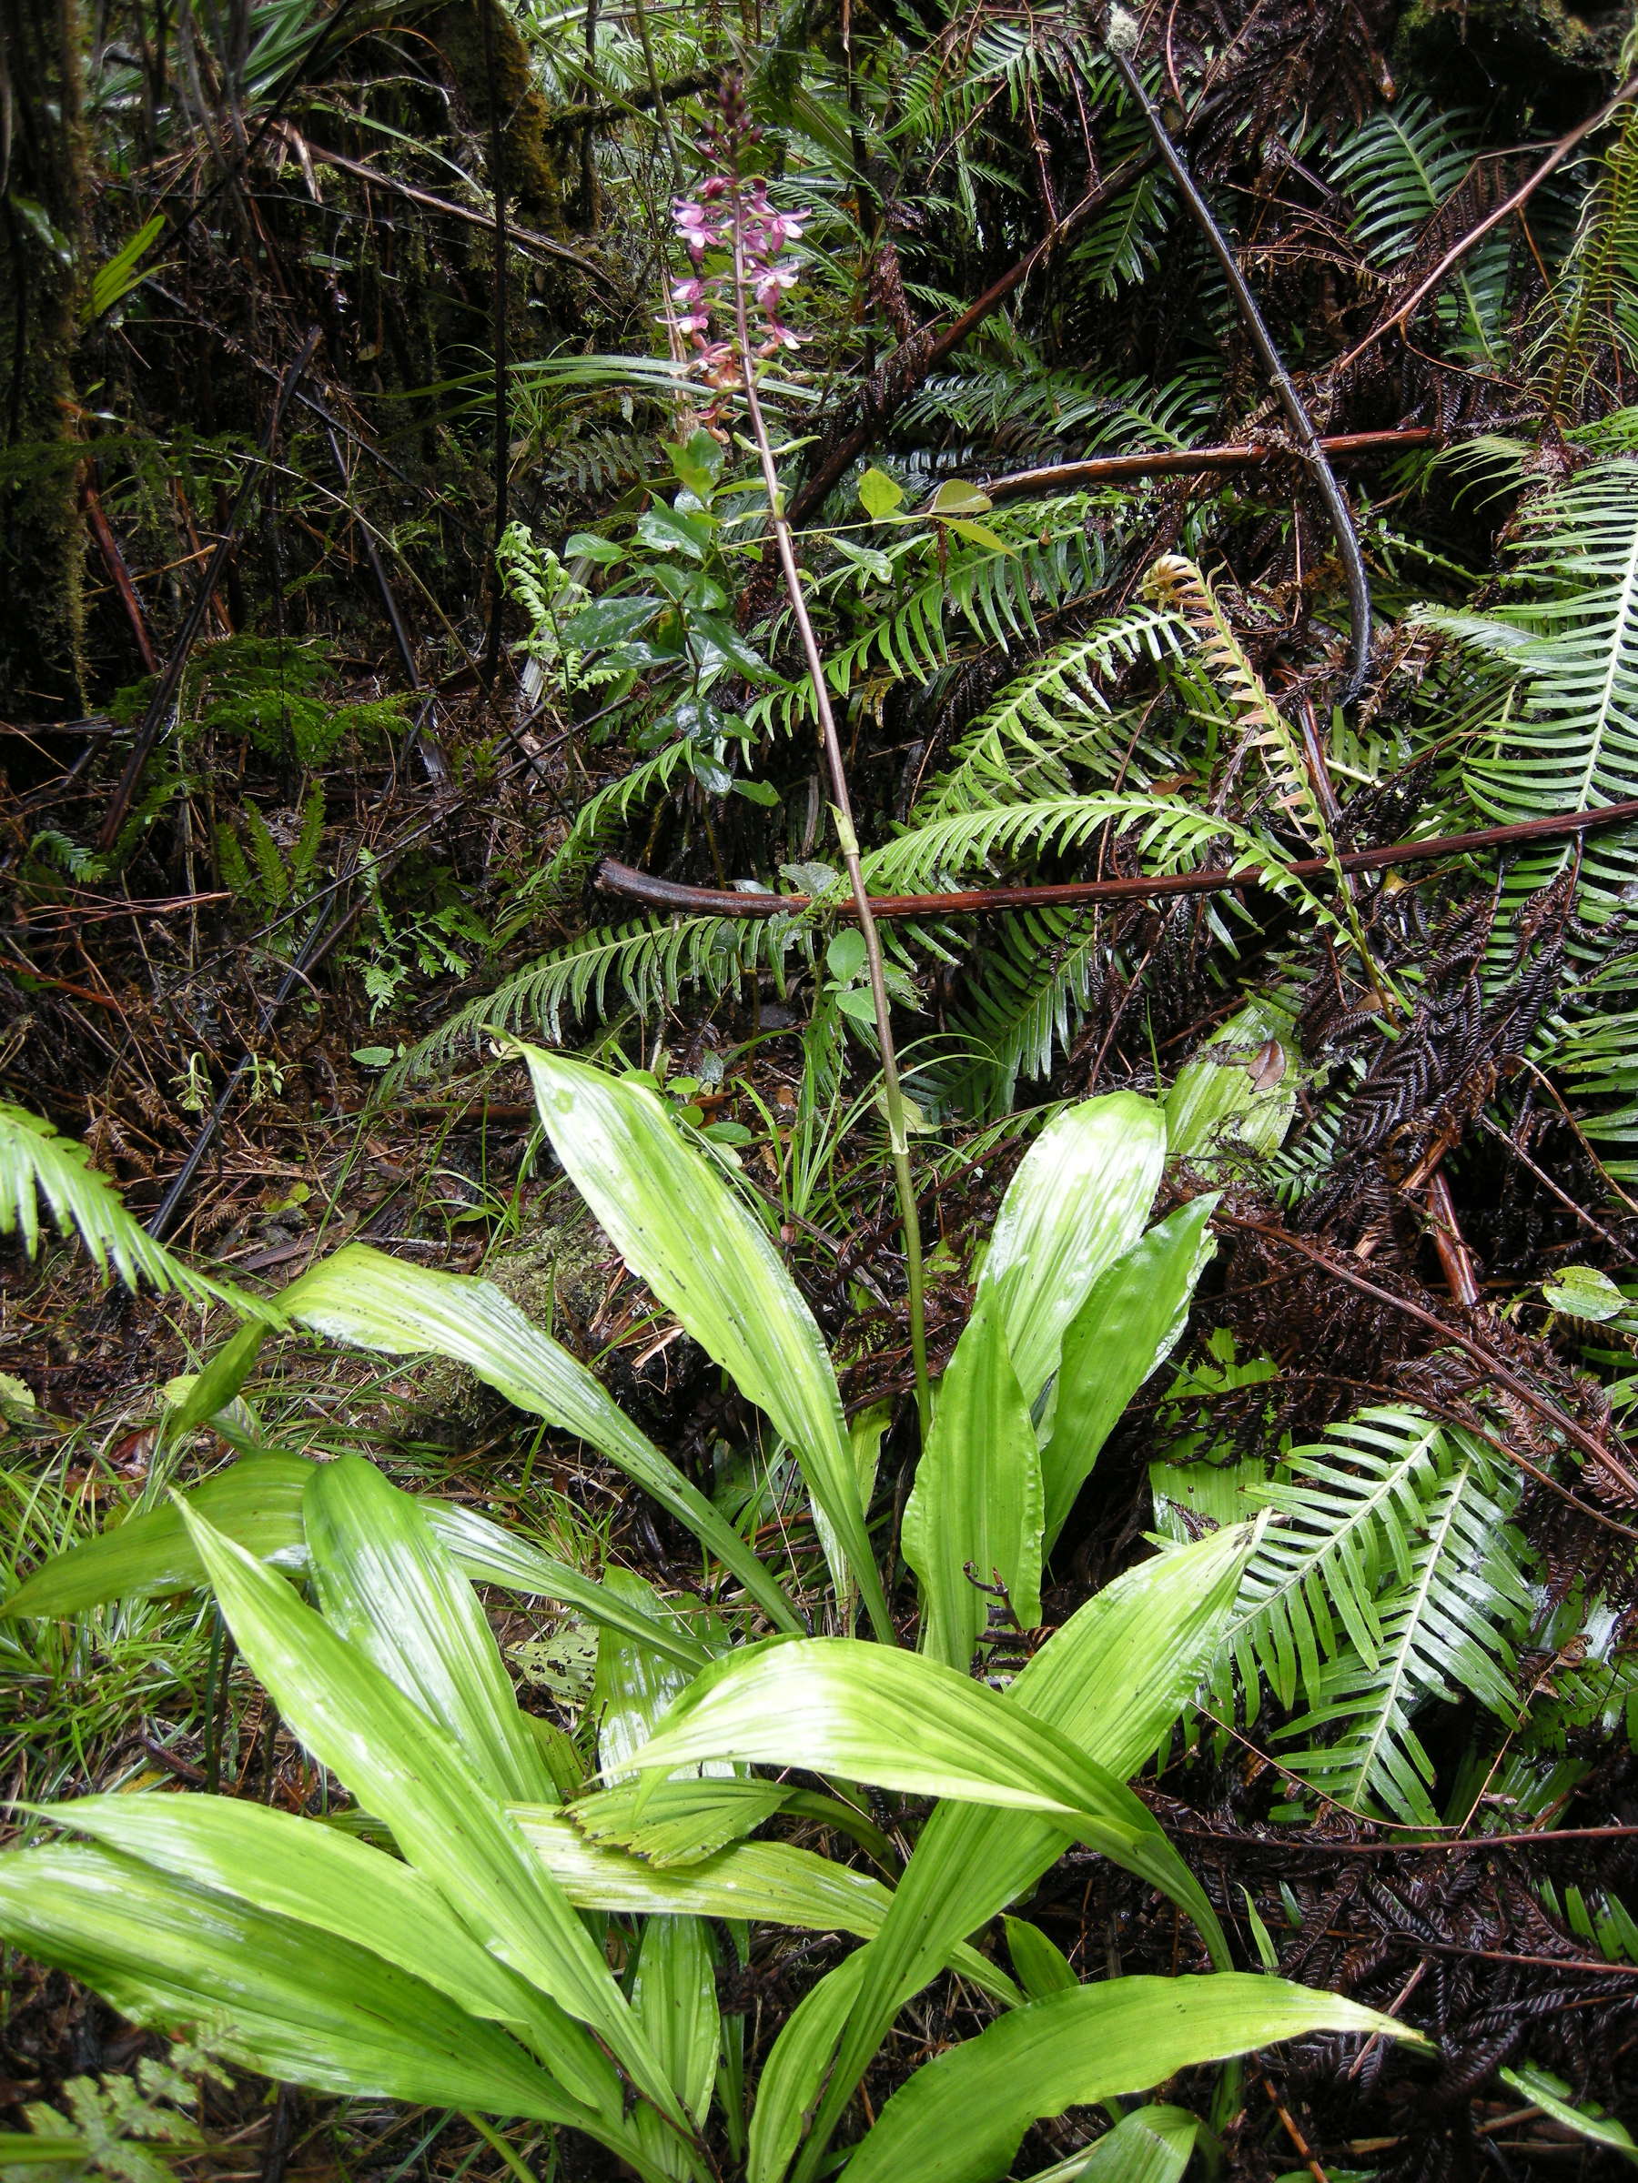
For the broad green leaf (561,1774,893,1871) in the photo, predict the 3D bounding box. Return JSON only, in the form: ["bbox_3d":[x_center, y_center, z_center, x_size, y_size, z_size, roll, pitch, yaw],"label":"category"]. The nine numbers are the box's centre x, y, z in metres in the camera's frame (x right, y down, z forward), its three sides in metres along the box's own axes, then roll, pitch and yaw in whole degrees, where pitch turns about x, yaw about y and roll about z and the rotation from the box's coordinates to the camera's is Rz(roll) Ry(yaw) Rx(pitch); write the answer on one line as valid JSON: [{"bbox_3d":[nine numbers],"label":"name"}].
[{"bbox_3d":[-0.048,0.398,1.200,0.170,0.045,0.075,0,22,0],"label":"broad green leaf"}]

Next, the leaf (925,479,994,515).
[{"bbox_3d":[0.107,-0.452,1.680,0.050,0.020,0.030,0,22,0],"label":"leaf"}]

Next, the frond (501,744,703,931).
[{"bbox_3d":[-0.172,-0.201,1.750,0.200,0.070,0.080,-46,0,-17],"label":"frond"}]

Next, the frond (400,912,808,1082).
[{"bbox_3d":[-0.162,-0.071,1.730,0.350,0.060,0.105,-21,59,-17],"label":"frond"}]

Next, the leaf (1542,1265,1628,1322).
[{"bbox_3d":[0.499,0.132,1.440,0.055,0.012,0.038,13,56,21],"label":"leaf"}]

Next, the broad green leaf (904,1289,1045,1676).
[{"bbox_3d":[0.091,0.235,1.320,0.082,0.240,0.050,0,13,0],"label":"broad green leaf"}]

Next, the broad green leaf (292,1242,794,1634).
[{"bbox_3d":[-0.162,0.216,1.310,0.371,0.075,0.080,32,47,-2],"label":"broad green leaf"}]

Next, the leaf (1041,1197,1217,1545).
[{"bbox_3d":[0.193,0.173,1.355,0.070,0.250,0.035,19,-13,30],"label":"leaf"}]

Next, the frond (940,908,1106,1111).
[{"bbox_3d":[0.160,-0.064,1.700,0.110,0.040,0.197,35,78,18],"label":"frond"}]

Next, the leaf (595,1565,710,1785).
[{"bbox_3d":[-0.095,0.354,1.290,0.085,0.030,0.198,-8,44,-12],"label":"leaf"}]

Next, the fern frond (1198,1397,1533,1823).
[{"bbox_3d":[0.340,0.324,1.360,0.190,0.240,0.110,0,4,0],"label":"fern frond"}]

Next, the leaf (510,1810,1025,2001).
[{"bbox_3d":[-0.031,0.427,1.183,0.296,0.045,0.070,16,33,0],"label":"leaf"}]

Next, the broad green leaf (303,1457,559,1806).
[{"bbox_3d":[-0.216,0.314,1.260,0.260,0.100,0.060,51,17,23],"label":"broad green leaf"}]

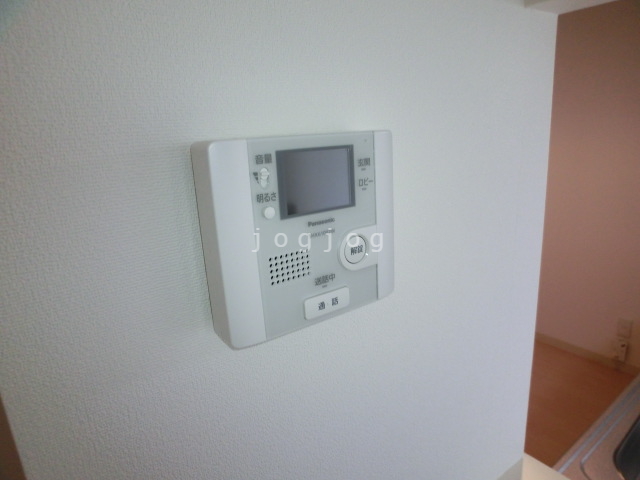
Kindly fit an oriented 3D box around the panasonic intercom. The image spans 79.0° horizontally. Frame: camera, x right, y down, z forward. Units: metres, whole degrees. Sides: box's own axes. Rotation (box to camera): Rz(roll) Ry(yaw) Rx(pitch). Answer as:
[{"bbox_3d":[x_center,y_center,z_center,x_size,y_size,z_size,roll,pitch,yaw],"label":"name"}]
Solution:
[{"bbox_3d":[-0.013,-0.009,0.330,0.165,0.152,0.040,-13,16,-32],"label":"panasonic intercom"}]

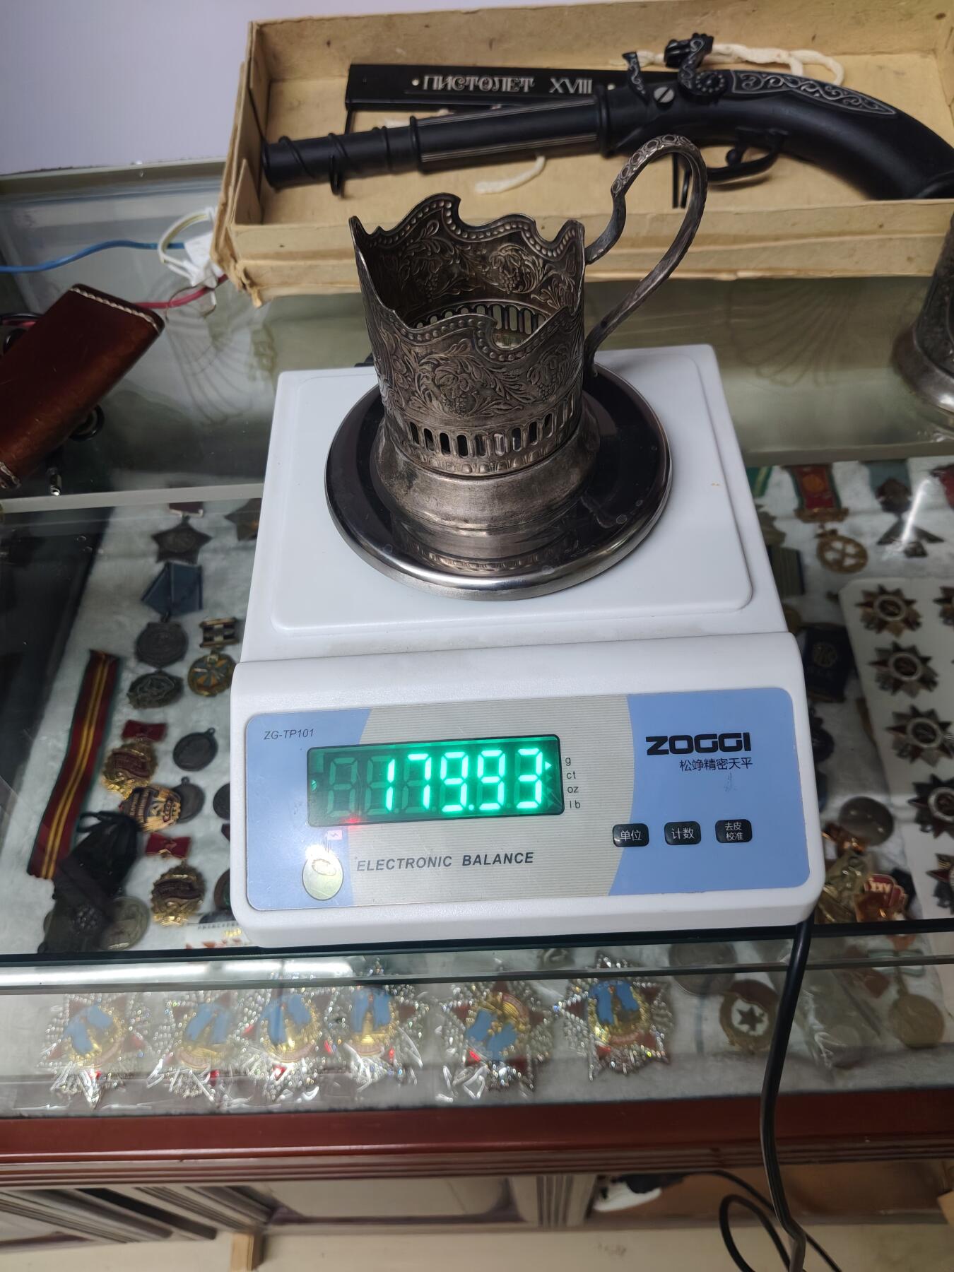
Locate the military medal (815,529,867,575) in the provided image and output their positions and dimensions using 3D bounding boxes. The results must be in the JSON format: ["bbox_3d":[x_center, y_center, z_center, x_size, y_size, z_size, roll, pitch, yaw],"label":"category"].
[{"bbox_3d":[0.266,-0.062,0.700,0.035,0.004,0.042,-15,55,-7],"label":"military medal"}]

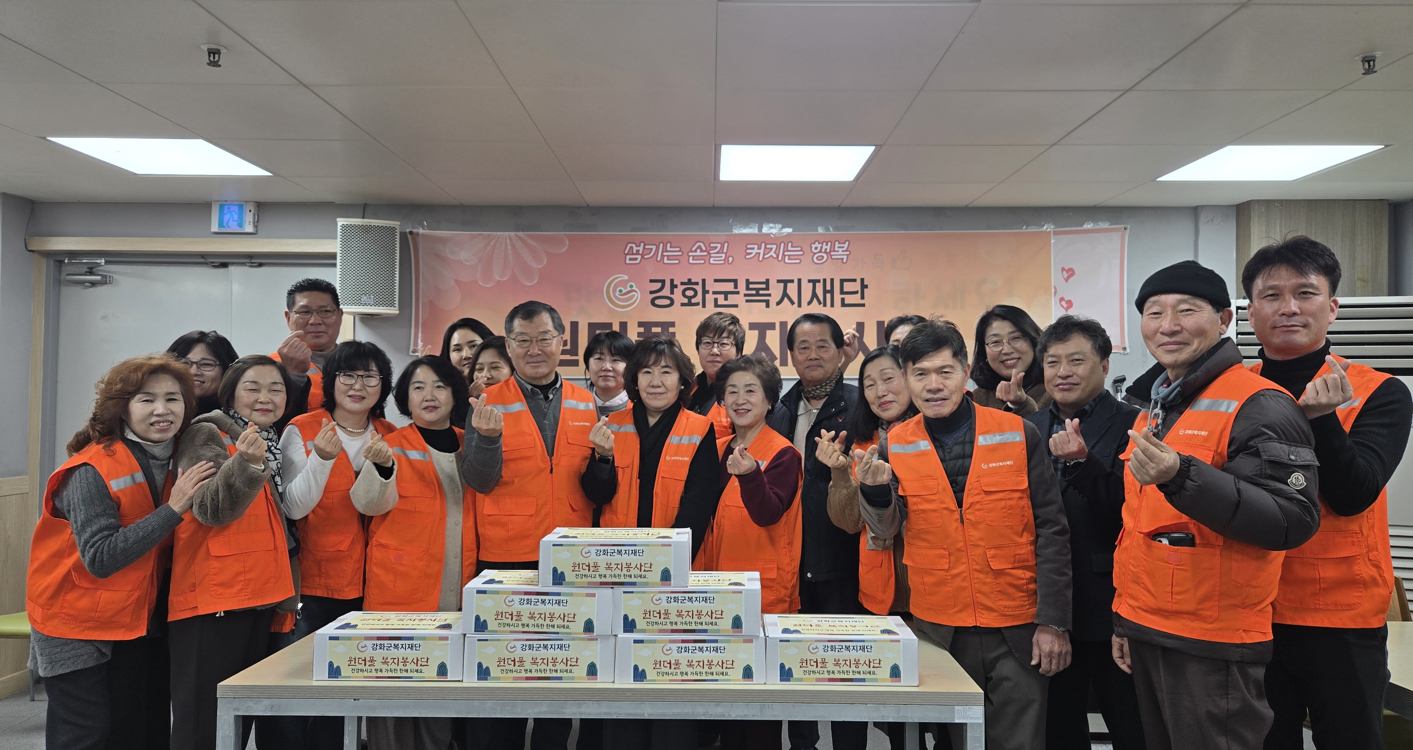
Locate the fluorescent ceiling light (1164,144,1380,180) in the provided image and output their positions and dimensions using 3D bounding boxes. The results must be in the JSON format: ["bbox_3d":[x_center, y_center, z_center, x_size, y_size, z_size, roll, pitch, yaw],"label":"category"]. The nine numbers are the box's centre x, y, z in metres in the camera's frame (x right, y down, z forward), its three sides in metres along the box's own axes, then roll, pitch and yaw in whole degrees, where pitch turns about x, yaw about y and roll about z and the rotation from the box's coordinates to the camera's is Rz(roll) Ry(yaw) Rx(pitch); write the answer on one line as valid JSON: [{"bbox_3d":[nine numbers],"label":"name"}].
[{"bbox_3d":[2.132,-0.820,3.599,0.590,0.040,0.590,0,-1,0],"label":"fluorescent ceiling light"}]

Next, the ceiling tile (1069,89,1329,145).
[{"bbox_3d":[1.529,-0.828,3.023,0.600,0.020,0.600,0,-1,0],"label":"ceiling tile"}]

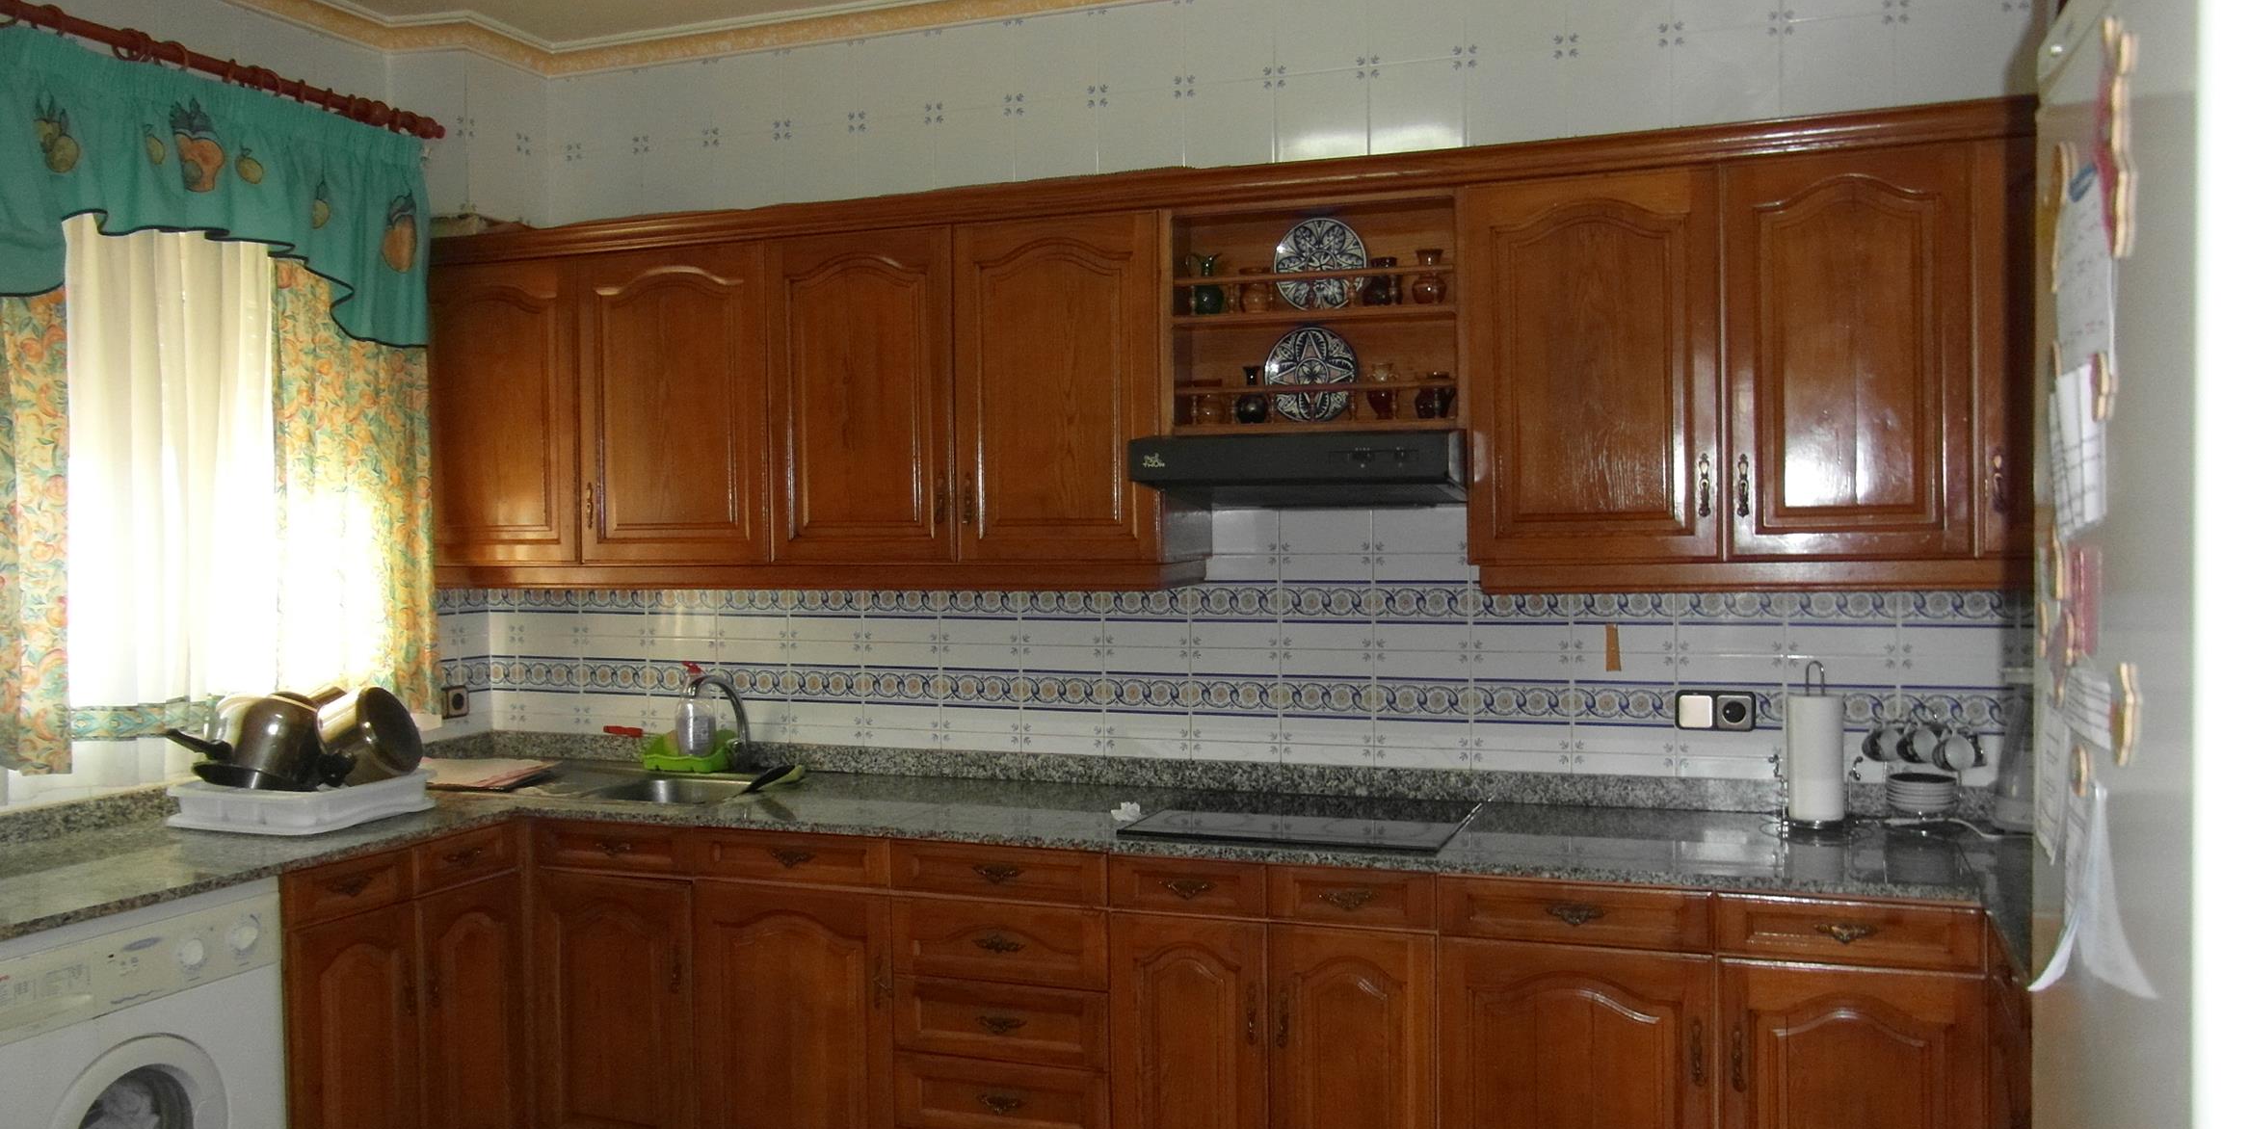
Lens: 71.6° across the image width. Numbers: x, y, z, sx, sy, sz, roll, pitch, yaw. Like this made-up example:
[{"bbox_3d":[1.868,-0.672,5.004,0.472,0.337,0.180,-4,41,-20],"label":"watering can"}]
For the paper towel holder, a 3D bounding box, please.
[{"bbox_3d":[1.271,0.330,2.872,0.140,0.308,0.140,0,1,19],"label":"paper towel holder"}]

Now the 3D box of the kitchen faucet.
[{"bbox_3d":[-0.938,0.378,3.616,0.058,0.232,0.222,0,1,24],"label":"kitchen faucet"}]

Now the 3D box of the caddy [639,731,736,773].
[{"bbox_3d":[-1.046,0.449,3.746,0.200,0.088,0.105,0,1,19],"label":"caddy"}]

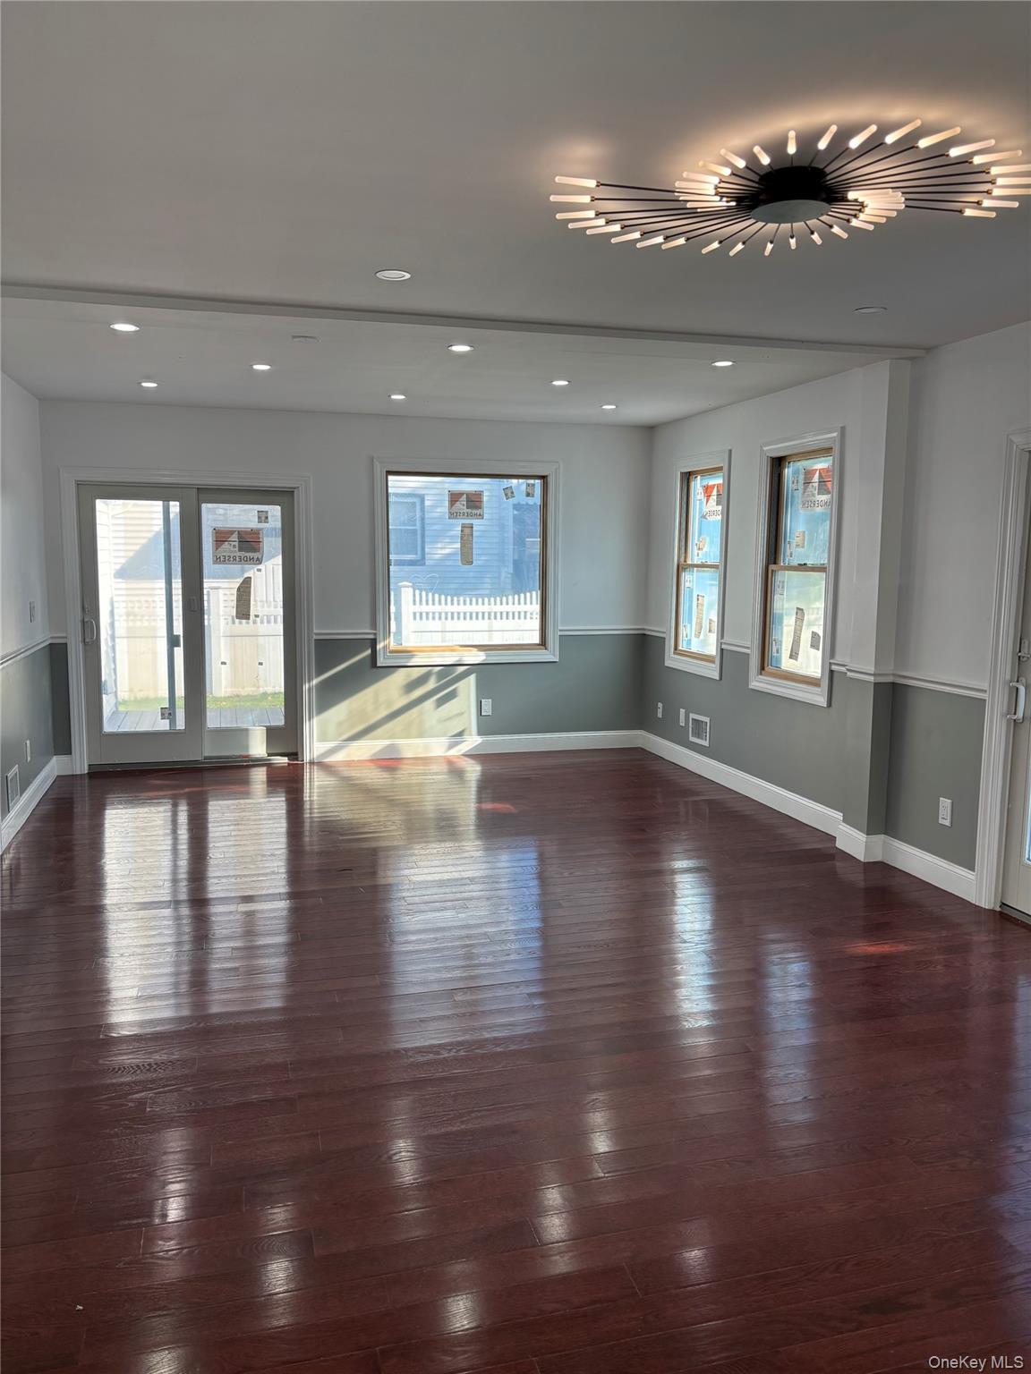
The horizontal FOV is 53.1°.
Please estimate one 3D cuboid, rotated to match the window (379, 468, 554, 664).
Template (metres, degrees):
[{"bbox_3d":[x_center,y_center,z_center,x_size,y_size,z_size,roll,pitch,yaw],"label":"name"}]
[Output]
[{"bbox_3d":[-0.346,-0.892,7.632,1.311,1.423,0.119,-1,7,-15],"label":"window"}]

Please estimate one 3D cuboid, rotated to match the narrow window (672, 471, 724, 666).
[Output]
[{"bbox_3d":[1.300,-0.841,7.146,0.119,1.341,0.708,-1,7,-15],"label":"narrow window"}]

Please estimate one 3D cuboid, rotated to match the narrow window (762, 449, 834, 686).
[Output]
[{"bbox_3d":[1.645,-0.678,5.918,0.119,1.334,0.685,-1,7,-15],"label":"narrow window"}]

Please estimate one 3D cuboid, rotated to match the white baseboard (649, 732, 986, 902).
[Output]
[{"bbox_3d":[1.462,0.644,6.319,0.142,0.142,3.770,-1,7,-15],"label":"white baseboard"}]

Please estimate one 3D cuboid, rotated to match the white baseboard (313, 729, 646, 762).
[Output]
[{"bbox_3d":[-0.218,0.440,7.798,2.533,0.142,0.030,-1,7,-15],"label":"white baseboard"}]

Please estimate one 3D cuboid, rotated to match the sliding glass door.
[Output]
[{"bbox_3d":[-2.236,-0.414,7.171,1.453,1.949,0.134,-1,7,-15],"label":"sliding glass door"}]

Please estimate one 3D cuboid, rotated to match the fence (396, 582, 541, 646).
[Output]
[{"bbox_3d":[-0.533,-0.605,12.395,1.860,1.289,0.120,-1,7,-15],"label":"fence"}]

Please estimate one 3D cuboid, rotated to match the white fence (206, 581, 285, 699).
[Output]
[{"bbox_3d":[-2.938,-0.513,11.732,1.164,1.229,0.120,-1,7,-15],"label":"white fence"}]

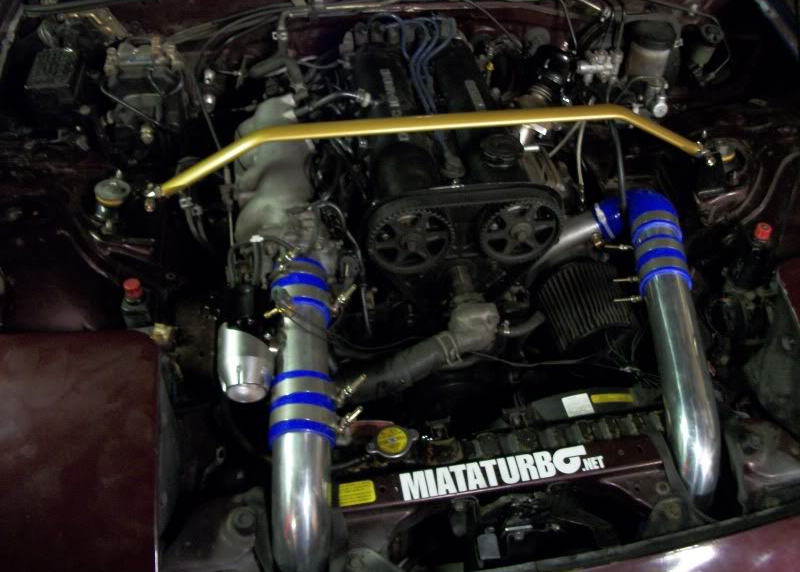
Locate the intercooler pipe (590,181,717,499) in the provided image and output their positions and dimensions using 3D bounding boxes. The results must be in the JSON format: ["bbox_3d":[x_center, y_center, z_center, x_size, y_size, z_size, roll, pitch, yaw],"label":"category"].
[{"bbox_3d":[0.323,0.057,0.970,0.130,0.165,0.450,3,45,0],"label":"intercooler pipe"}]

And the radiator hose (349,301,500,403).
[{"bbox_3d":[0.030,0.093,0.964,0.250,0.085,0.085,-23,51,-24],"label":"radiator hose"}]

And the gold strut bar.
[{"bbox_3d":[0.074,-0.200,1.076,0.850,0.113,0.030,-6,46,-9],"label":"gold strut bar"}]

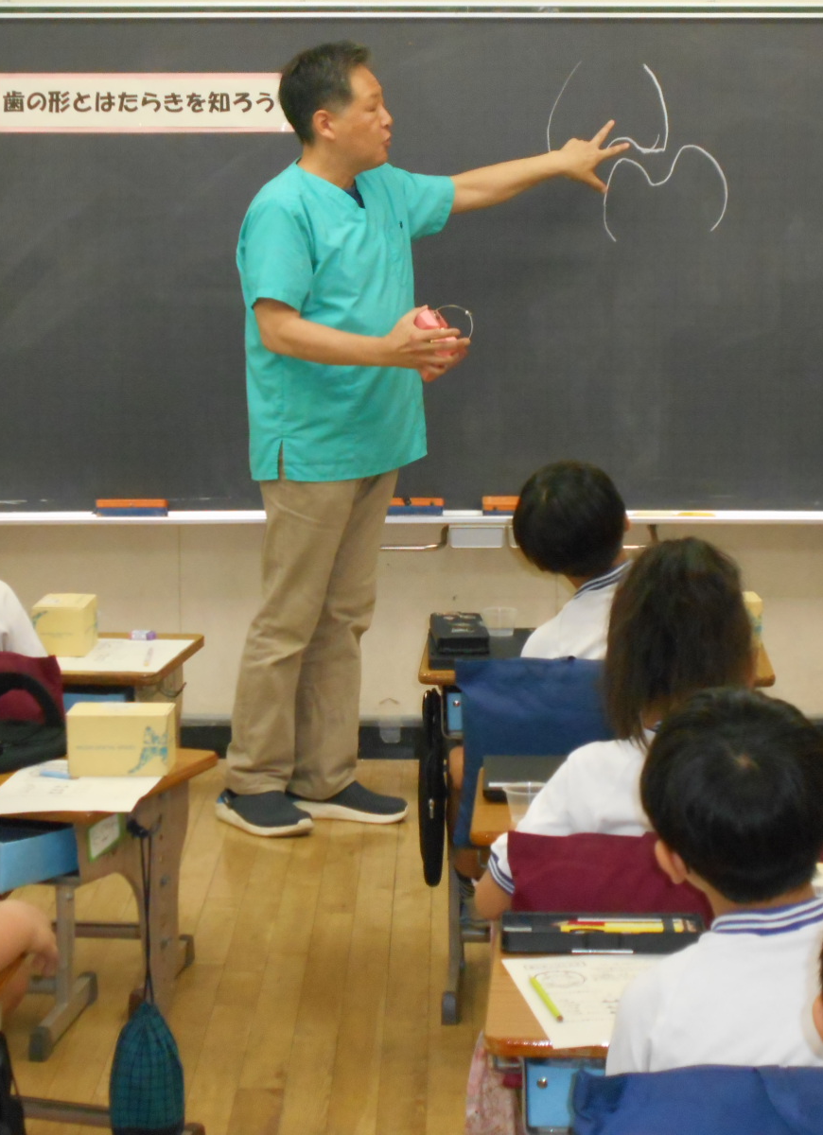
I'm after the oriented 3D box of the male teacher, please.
[{"bbox_3d":[0.035,-0.287,6.361,0.560,1.680,0.840,6,10,38],"label":"male teacher"}]

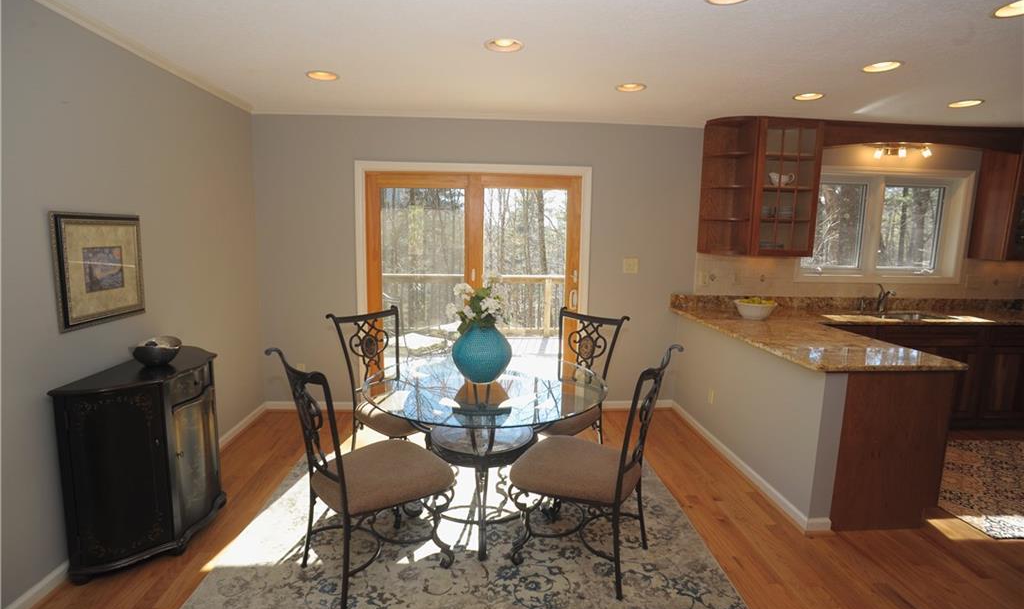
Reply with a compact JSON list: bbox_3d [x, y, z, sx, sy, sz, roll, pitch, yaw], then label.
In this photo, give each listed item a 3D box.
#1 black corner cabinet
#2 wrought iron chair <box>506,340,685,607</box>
[{"bbox_3d":[-1.764,0.721,2.621,0.415,0.830,0.870,1,8,-3],"label":"black corner cabinet"},{"bbox_3d":[0.367,0.700,2.376,0.650,1.030,0.500,5,9,26],"label":"wrought iron chair"}]

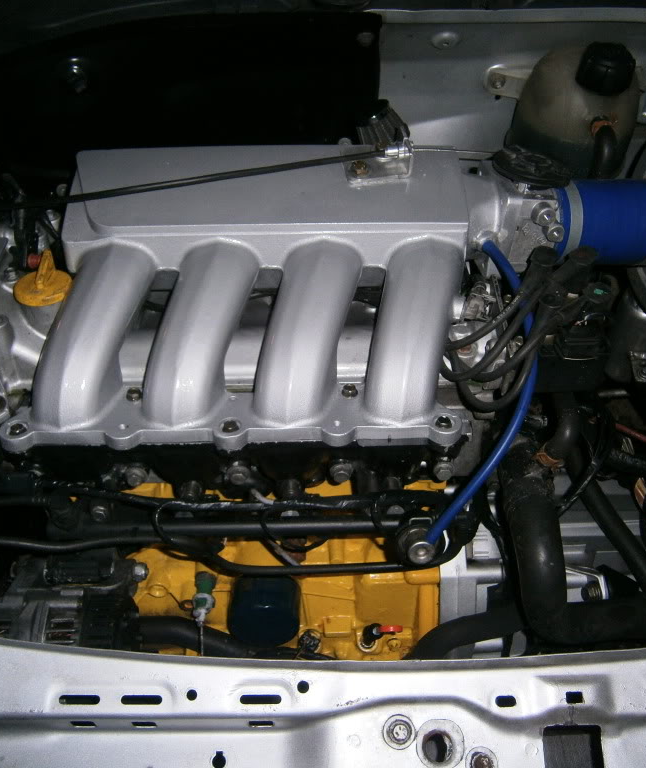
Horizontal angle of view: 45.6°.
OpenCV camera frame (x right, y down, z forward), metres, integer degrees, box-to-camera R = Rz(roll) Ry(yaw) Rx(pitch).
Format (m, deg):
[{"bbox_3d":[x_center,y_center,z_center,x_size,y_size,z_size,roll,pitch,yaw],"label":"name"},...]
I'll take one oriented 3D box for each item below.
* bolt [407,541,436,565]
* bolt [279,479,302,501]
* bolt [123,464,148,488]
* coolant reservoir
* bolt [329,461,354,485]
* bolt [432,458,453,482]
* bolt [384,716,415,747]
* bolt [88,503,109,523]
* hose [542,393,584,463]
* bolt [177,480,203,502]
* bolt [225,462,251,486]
[{"bbox_3d":[0.087,0.149,0.680,0.023,0.023,0.016,0,24,0],"label":"bolt"},{"bbox_3d":[-0.031,0.097,0.705,0.021,0.021,0.020,0,37,0],"label":"bolt"},{"bbox_3d":[-0.169,0.084,0.695,0.021,0.021,0.016,0,29,0],"label":"bolt"},{"bbox_3d":[0.260,-0.274,0.805,0.135,0.155,0.130,0,57,0],"label":"coolant reservoir"},{"bbox_3d":[0.017,0.080,0.695,0.021,0.021,0.016,0,29,0],"label":"bolt"},{"bbox_3d":[0.108,0.079,0.695,0.018,0.018,0.015,0,30,0],"label":"bolt"},{"bbox_3d":[0.055,0.251,0.555,0.022,0.012,0.022,0,57,0],"label":"bolt"},{"bbox_3d":[-0.206,0.119,0.710,0.016,0.016,0.013,0,30,0],"label":"bolt"},{"bbox_3d":[0.226,0.041,0.725,0.042,0.050,0.080,0,57,0],"label":"hose"},{"bbox_3d":[-0.121,0.099,0.705,0.021,0.021,0.020,0,37,0],"label":"bolt"},{"bbox_3d":[-0.076,0.082,0.695,0.021,0.021,0.016,0,29,0],"label":"bolt"}]

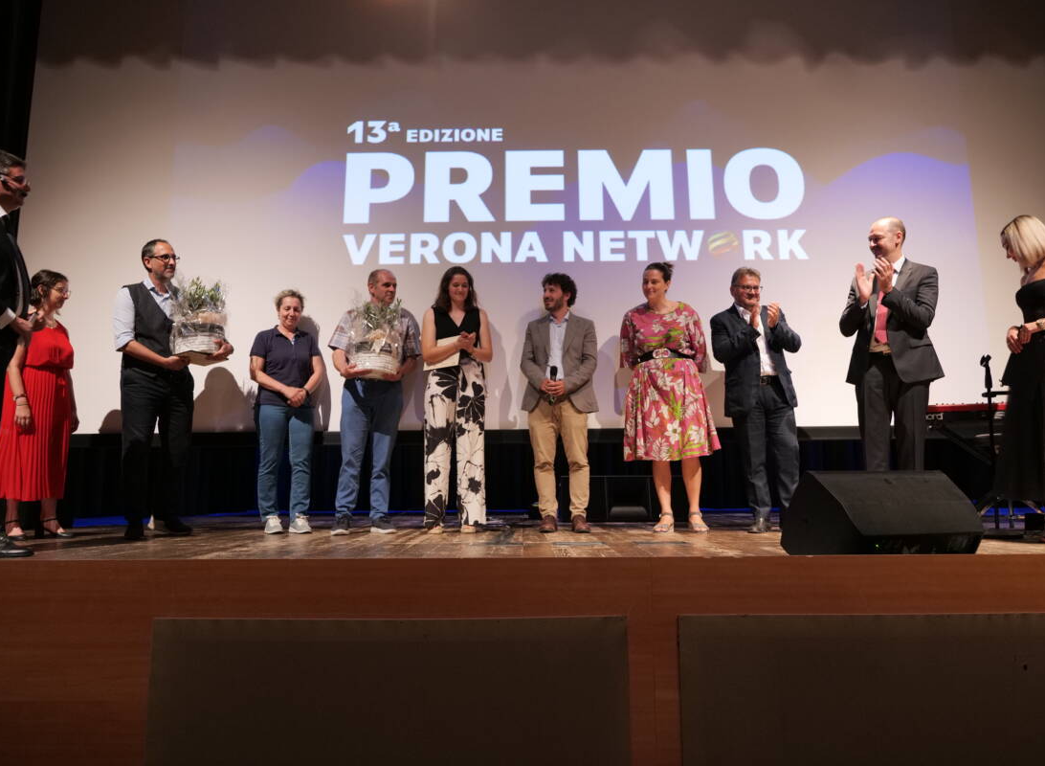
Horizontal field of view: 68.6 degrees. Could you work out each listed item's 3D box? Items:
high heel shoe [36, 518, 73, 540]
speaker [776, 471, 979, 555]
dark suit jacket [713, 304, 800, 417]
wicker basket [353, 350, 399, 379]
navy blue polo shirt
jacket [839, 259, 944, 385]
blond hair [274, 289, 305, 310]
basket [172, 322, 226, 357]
[{"bbox_3d":[-2.781,0.864,4.545,0.235,0.125,0.085,-1,-9,3],"label":"high heel shoe"},{"bbox_3d":[1.405,0.500,2.980,0.620,0.330,0.430,2,-9,-15],"label":"speaker"},{"bbox_3d":[1.527,-0.147,5.017,0.540,0.730,0.350,1,-9,-7],"label":"dark suit jacket"},{"bbox_3d":[-0.917,-0.108,4.811,0.300,0.150,0.290,0,-9,0],"label":"wicker basket"},{"bbox_3d":[-1.580,-0.115,5.106,0.470,0.530,0.270,0,-9,-3],"label":"navy blue polo shirt"},{"bbox_3d":[2.061,-0.339,4.276,0.520,0.700,0.360,-8,-12,42],"label":"jacket"},{"bbox_3d":[-1.589,-0.545,5.221,0.200,0.190,0.220,1,-9,-7],"label":"blond hair"},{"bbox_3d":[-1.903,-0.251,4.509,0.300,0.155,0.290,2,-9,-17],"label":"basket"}]

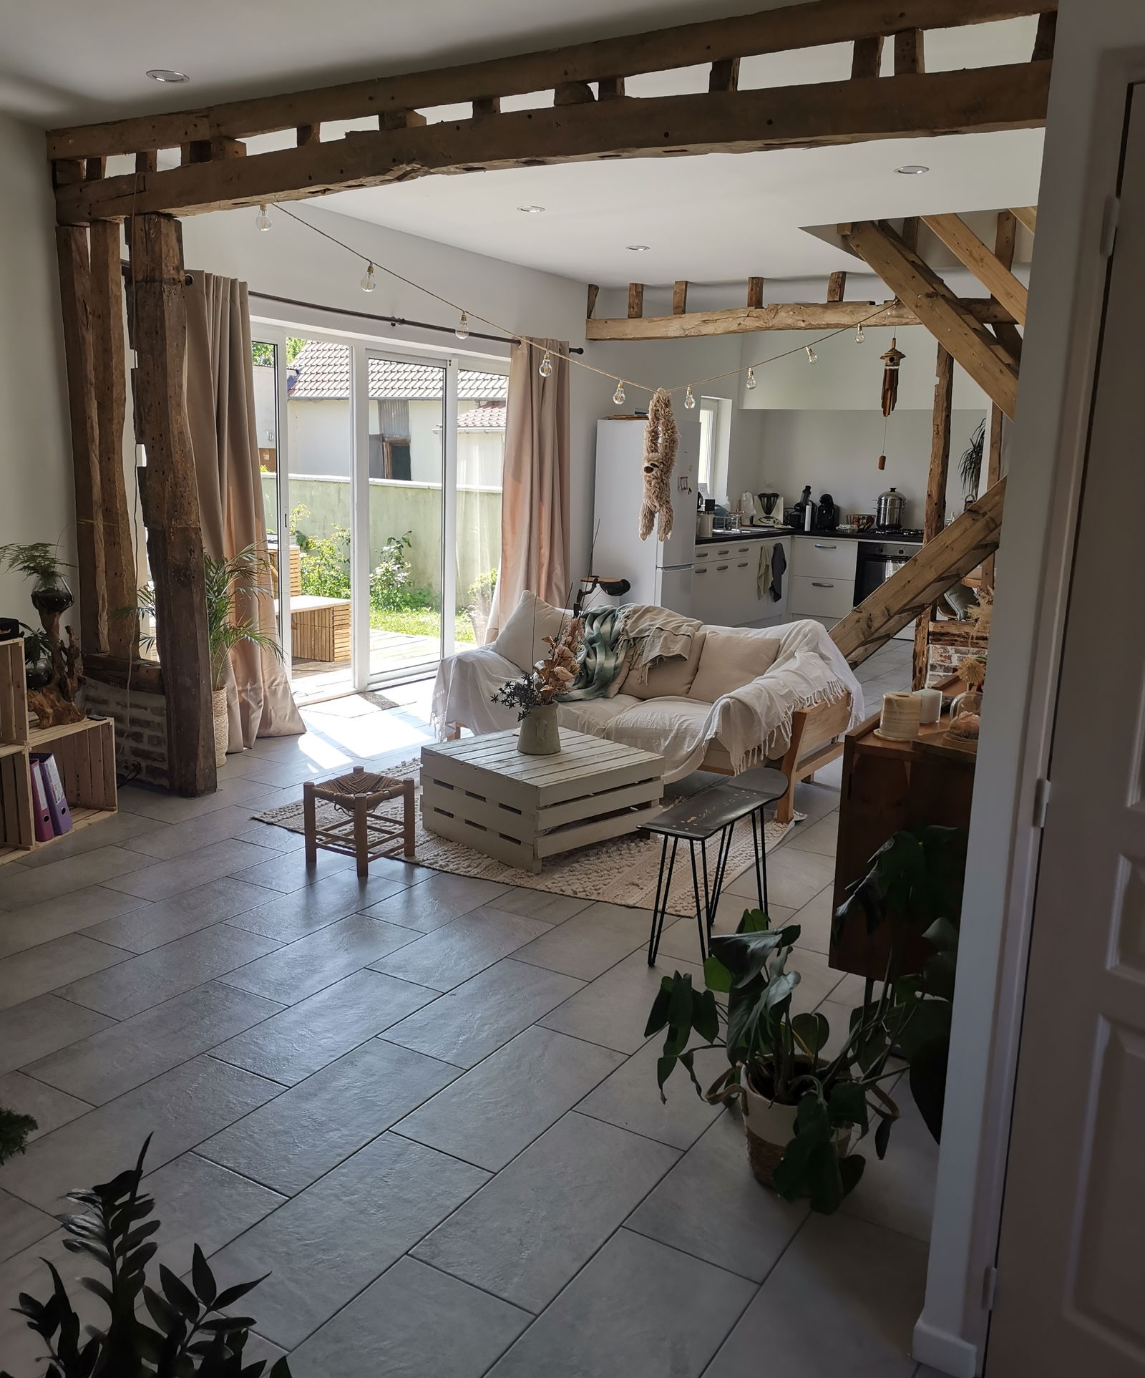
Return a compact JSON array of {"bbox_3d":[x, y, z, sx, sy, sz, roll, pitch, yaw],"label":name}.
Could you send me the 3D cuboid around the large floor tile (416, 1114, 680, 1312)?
[{"bbox_3d":[-0.033,1.057,2.464,0.300,0.010,0.600,9,13,31],"label":"large floor tile"}]

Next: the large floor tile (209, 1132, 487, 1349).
[{"bbox_3d":[-0.457,1.088,2.401,0.304,0.010,0.616,8,13,30],"label":"large floor tile"}]

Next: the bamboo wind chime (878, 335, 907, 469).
[{"bbox_3d":[2.027,-1.815,7.566,0.180,0.860,0.170,5,12,14],"label":"bamboo wind chime"}]

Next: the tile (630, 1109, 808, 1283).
[{"bbox_3d":[0.393,1.070,2.612,0.304,0.010,0.616,8,13,30],"label":"tile"}]

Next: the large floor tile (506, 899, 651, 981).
[{"bbox_3d":[0.084,0.795,3.791,0.300,0.010,0.600,9,13,31],"label":"large floor tile"}]

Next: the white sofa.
[{"bbox_3d":[0.337,0.007,5.839,1.940,0.740,0.930,10,14,33],"label":"white sofa"}]

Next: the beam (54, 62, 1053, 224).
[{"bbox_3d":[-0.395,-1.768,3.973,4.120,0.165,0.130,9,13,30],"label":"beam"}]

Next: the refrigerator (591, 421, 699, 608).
[{"bbox_3d":[0.566,-1.194,9.370,0.620,1.770,0.540,9,14,33],"label":"refrigerator"}]

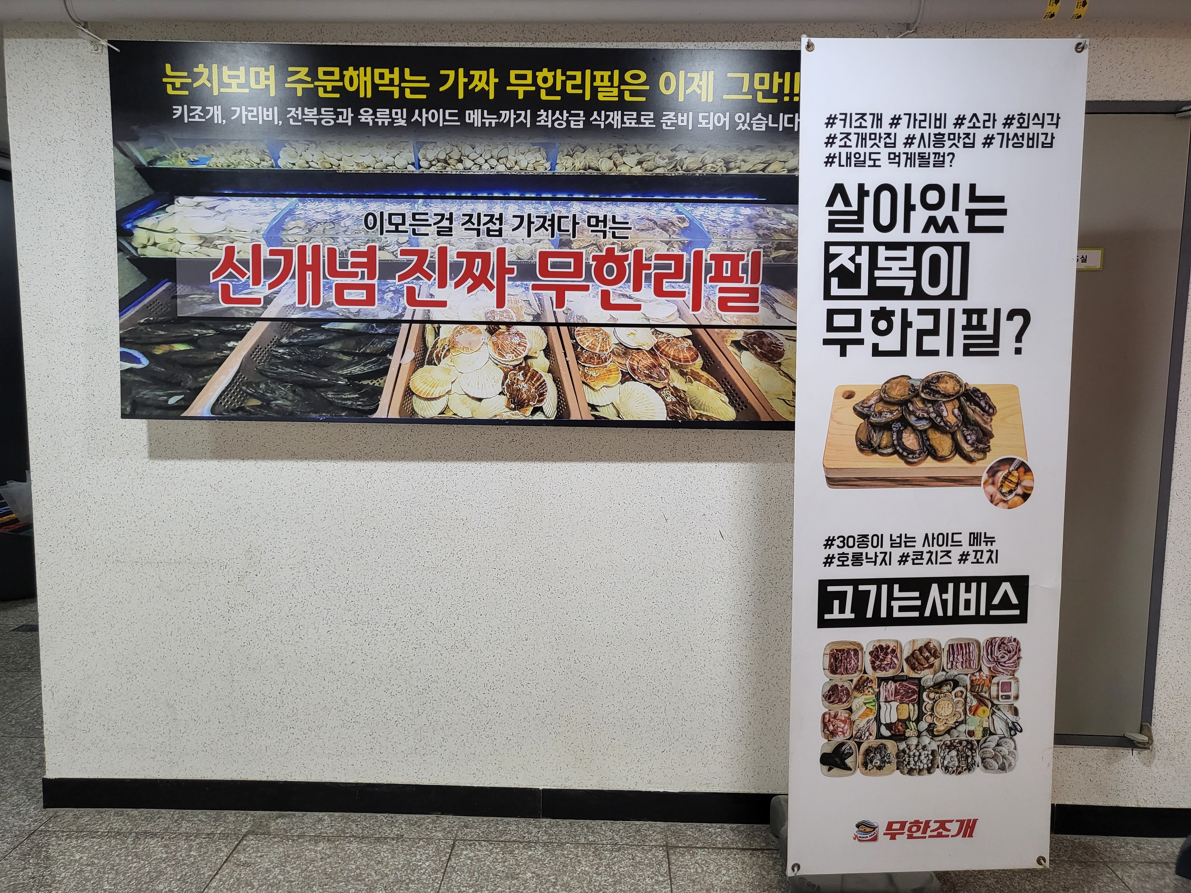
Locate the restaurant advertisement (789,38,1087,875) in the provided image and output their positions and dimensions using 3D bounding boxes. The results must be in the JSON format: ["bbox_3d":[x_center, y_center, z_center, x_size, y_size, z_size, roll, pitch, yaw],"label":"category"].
[{"bbox_3d":[0.723,0.059,1.931,0.600,1.800,0.030,-1,6,-3],"label":"restaurant advertisement"}]

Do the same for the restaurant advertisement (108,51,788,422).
[{"bbox_3d":[-0.300,-0.557,2.421,1.980,1.000,0.040,1,5,0],"label":"restaurant advertisement"}]

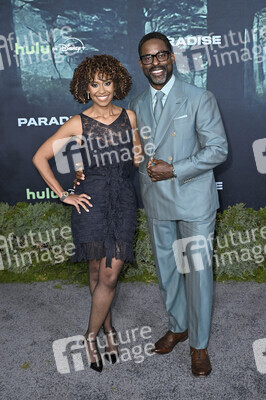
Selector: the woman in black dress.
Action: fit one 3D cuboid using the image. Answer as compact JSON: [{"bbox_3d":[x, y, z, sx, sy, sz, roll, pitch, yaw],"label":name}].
[{"bbox_3d":[-0.255,0.084,2.531,0.690,1.750,0.420,-4,8,-14],"label":"woman in black dress"}]

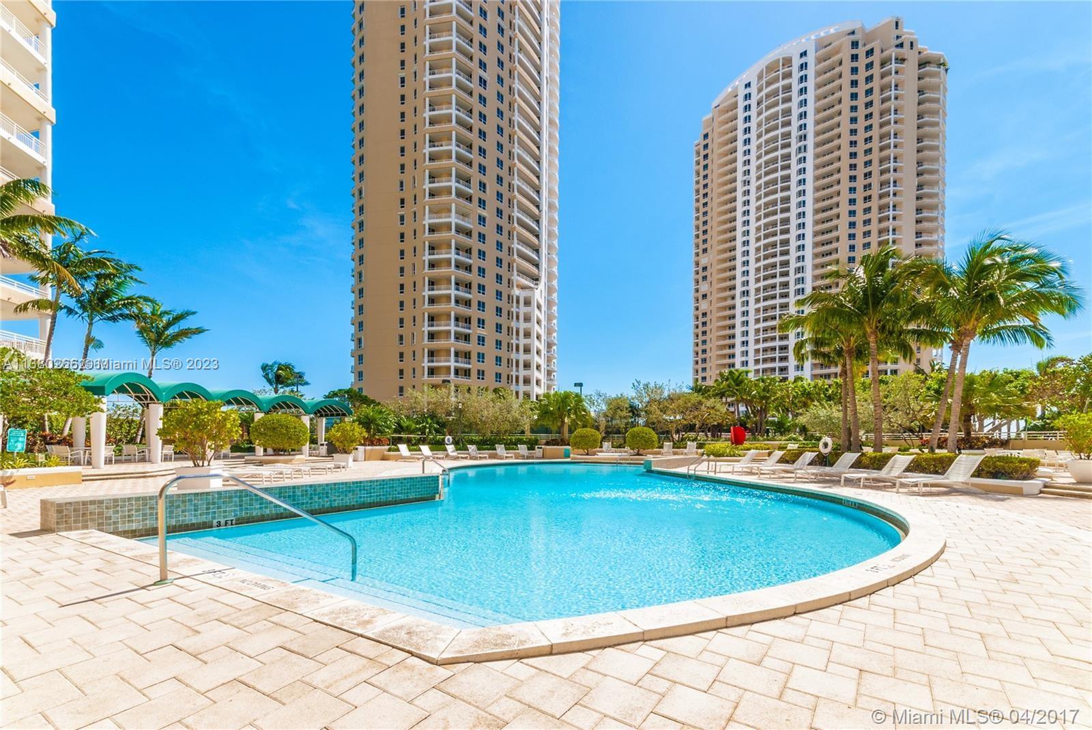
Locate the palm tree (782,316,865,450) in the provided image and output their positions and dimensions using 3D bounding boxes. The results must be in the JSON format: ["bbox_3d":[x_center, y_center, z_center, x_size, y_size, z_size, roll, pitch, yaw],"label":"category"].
[{"bbox_3d":[12.000,0.930,19.100,4.000,6.100,4.000,-3,-7,32],"label":"palm tree"}]

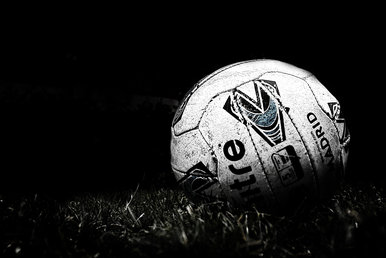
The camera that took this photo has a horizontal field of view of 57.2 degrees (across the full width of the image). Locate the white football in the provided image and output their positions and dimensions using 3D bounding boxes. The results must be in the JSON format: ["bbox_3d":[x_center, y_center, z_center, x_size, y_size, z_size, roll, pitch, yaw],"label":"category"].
[{"bbox_3d":[0.082,0.022,0.455,0.220,0.220,0.220,0,4,0],"label":"white football"}]

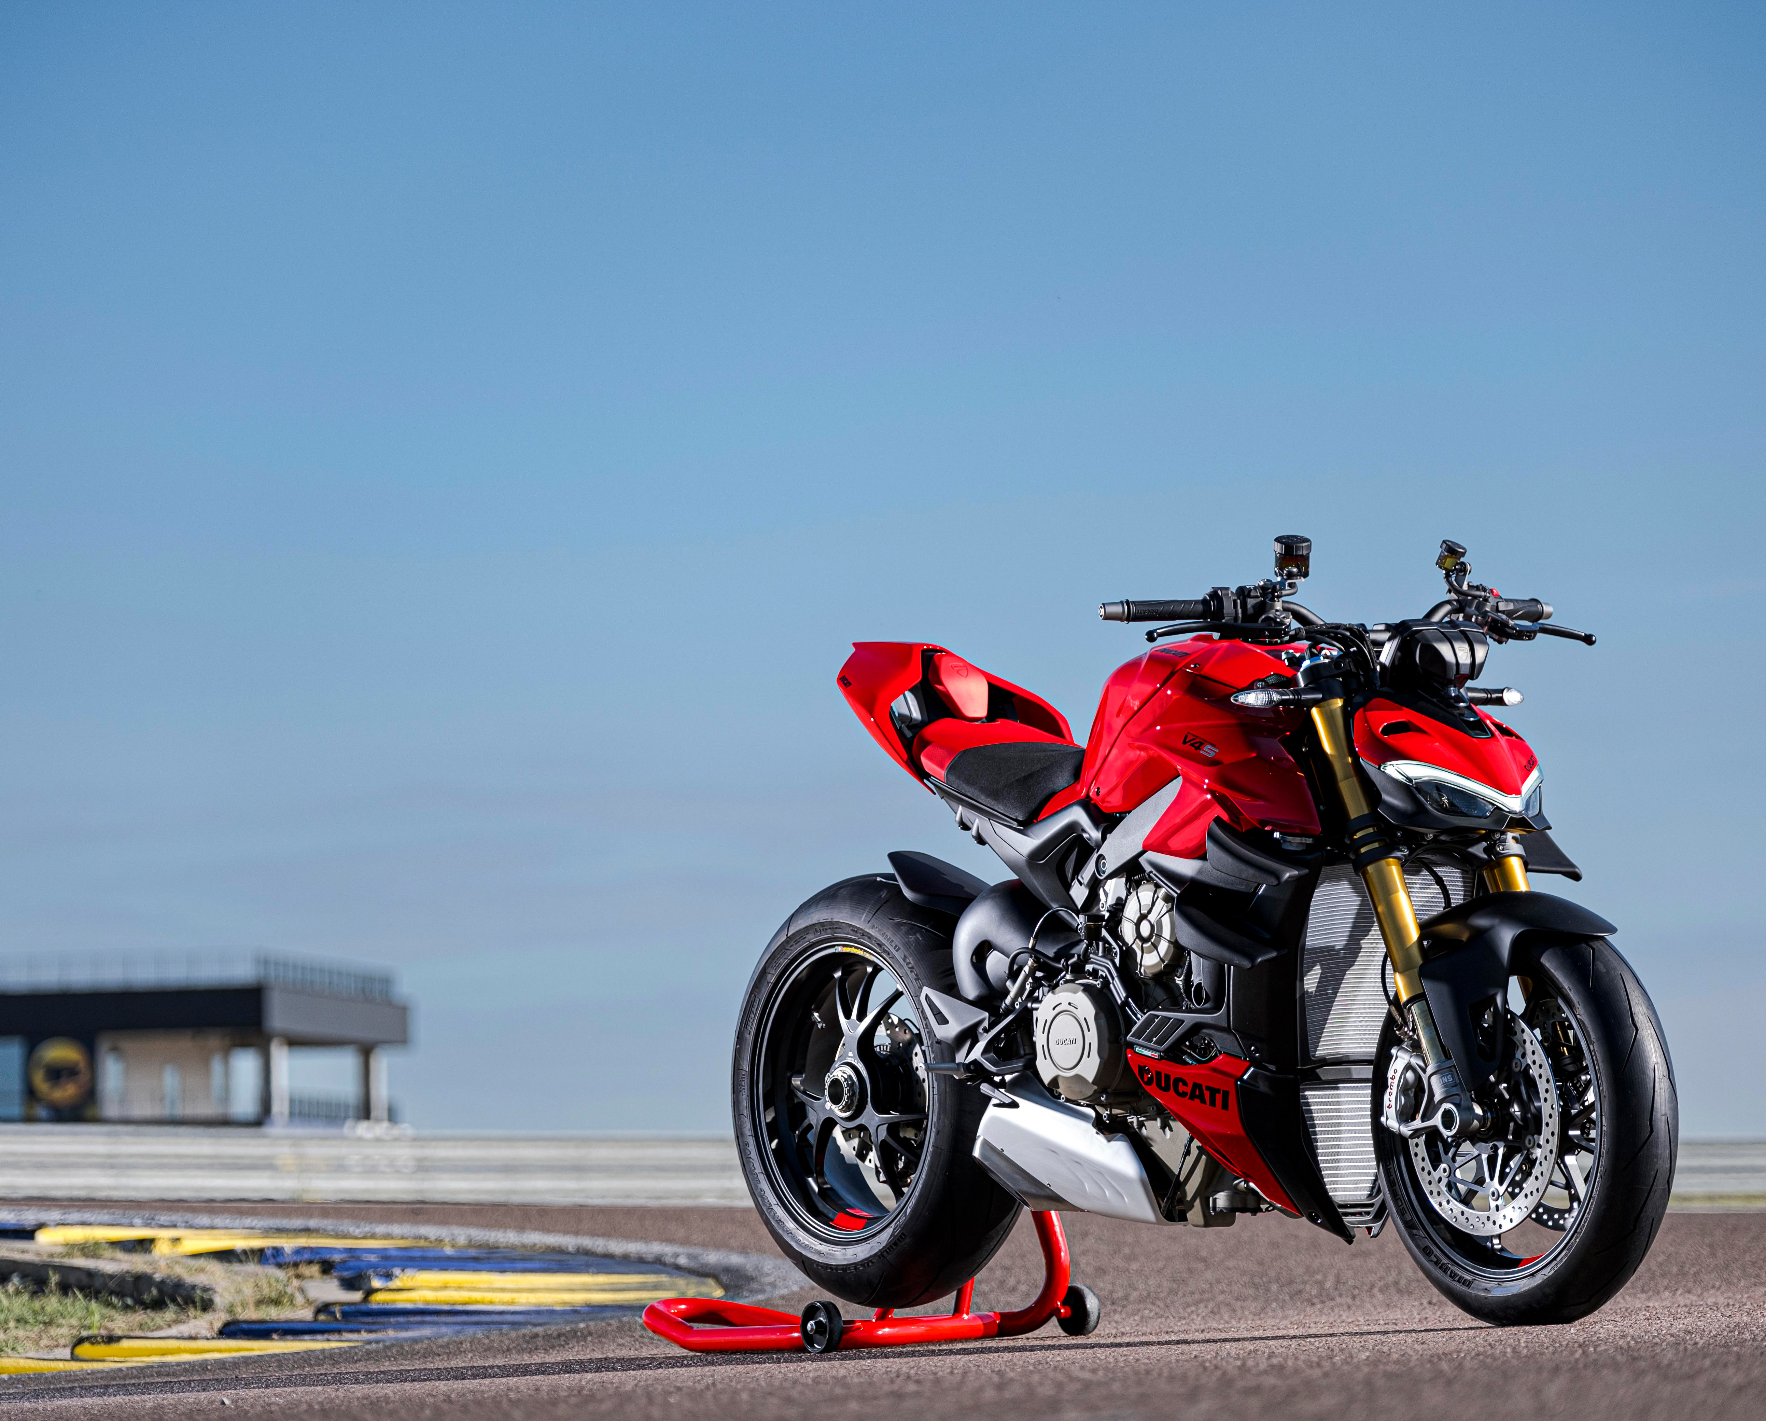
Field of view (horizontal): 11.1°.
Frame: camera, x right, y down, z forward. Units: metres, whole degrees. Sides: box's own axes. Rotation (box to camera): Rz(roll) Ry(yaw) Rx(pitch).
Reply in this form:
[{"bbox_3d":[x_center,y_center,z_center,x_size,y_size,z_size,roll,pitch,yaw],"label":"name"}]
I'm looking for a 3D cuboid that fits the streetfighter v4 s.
[{"bbox_3d":[0.434,0.341,13.345,0.845,1.130,2.120,0,-3,-37],"label":"streetfighter v4 s"}]

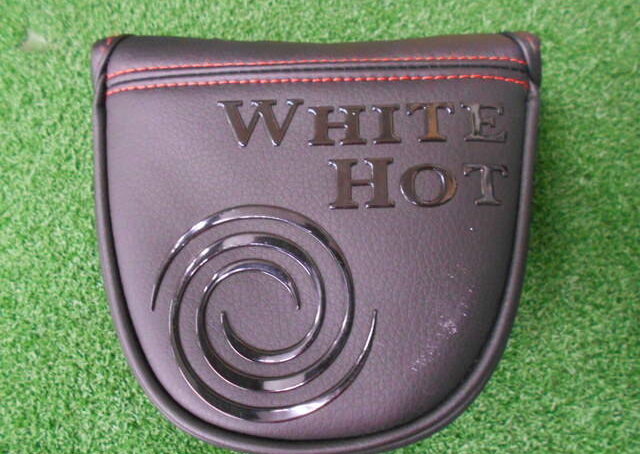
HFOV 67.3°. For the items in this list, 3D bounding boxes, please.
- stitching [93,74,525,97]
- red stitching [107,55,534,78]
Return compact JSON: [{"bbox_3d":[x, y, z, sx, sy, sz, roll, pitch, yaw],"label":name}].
[{"bbox_3d":[-0.001,-0.044,0.143,0.129,0.011,0.006,-1,81,0],"label":"stitching"},{"bbox_3d":[-0.001,-0.049,0.145,0.130,0.011,0.006,-1,81,0],"label":"red stitching"}]

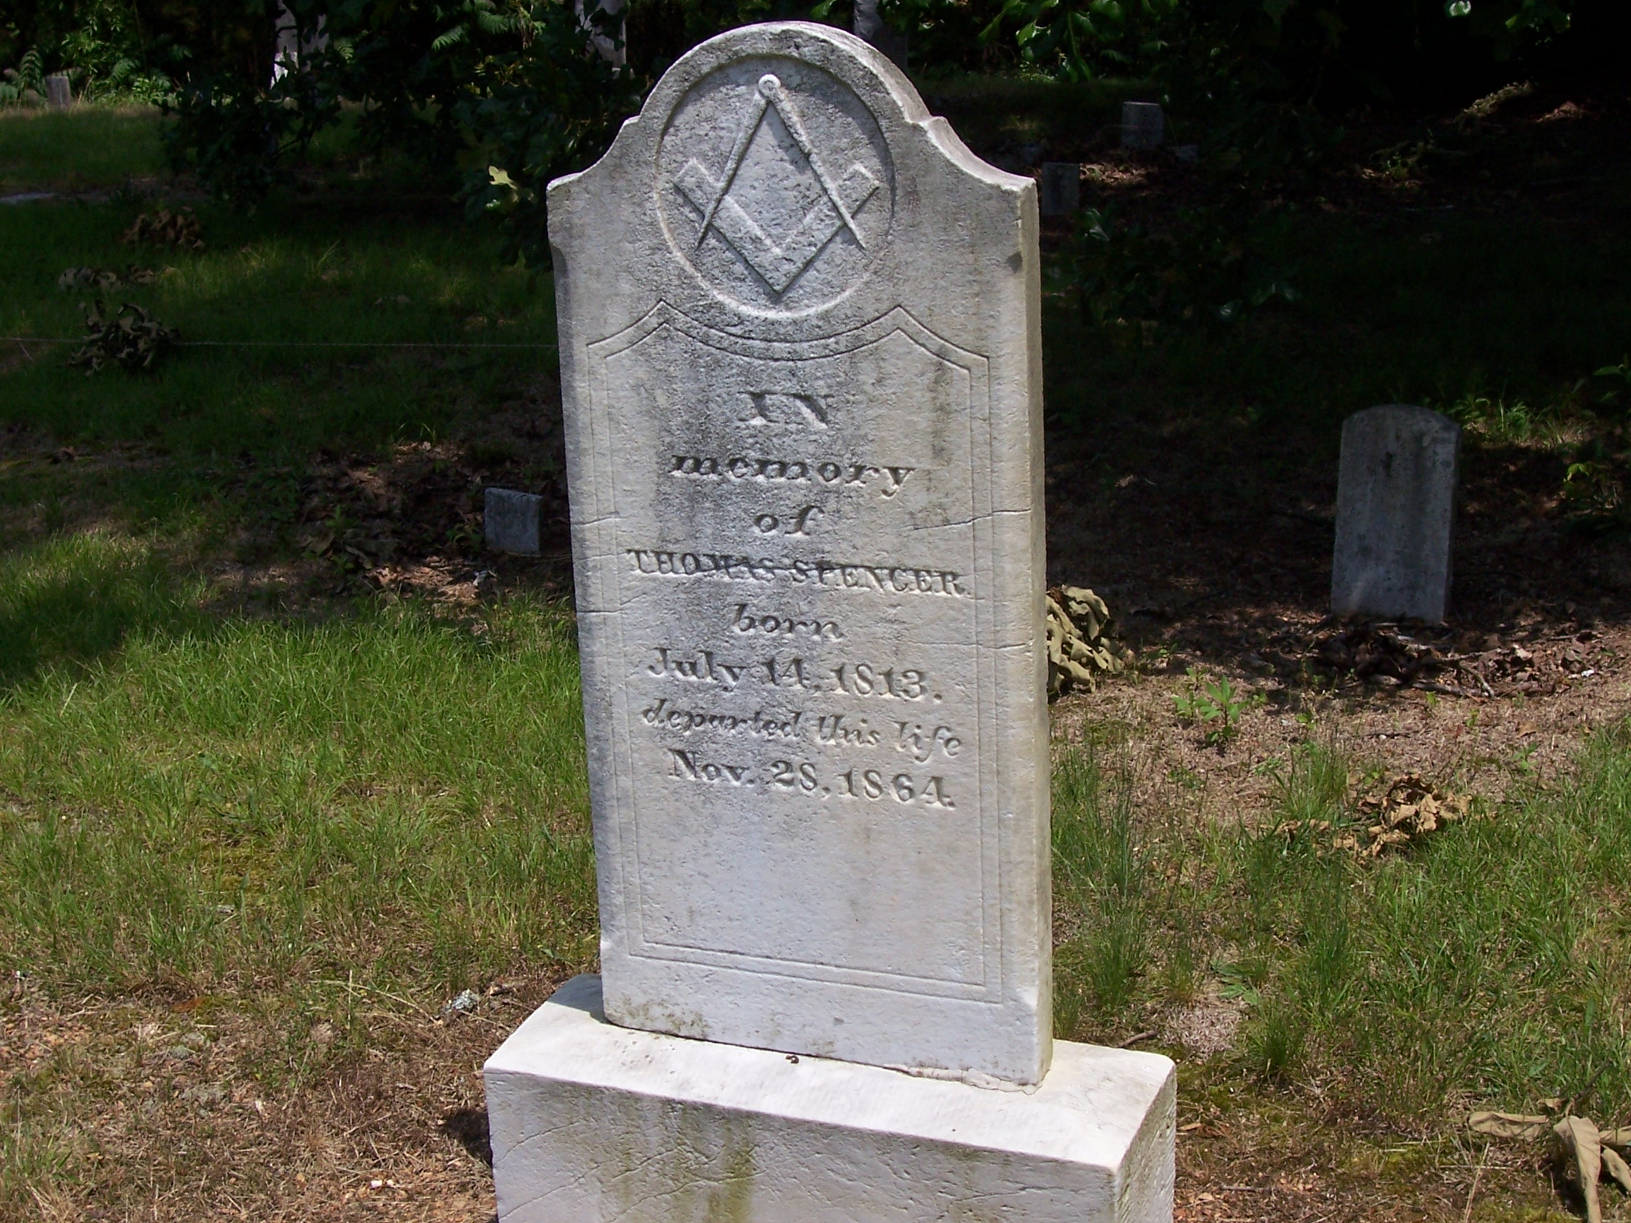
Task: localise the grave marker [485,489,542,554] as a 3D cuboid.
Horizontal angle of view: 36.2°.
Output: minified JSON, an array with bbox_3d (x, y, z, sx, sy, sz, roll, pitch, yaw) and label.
[{"bbox_3d":[-0.736,-0.228,6.174,0.149,0.152,0.050,7,19,18],"label":"grave marker"}]

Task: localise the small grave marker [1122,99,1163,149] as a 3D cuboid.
[{"bbox_3d":[1.674,-2.471,12.687,0.212,0.228,0.070,5,19,23],"label":"small grave marker"}]

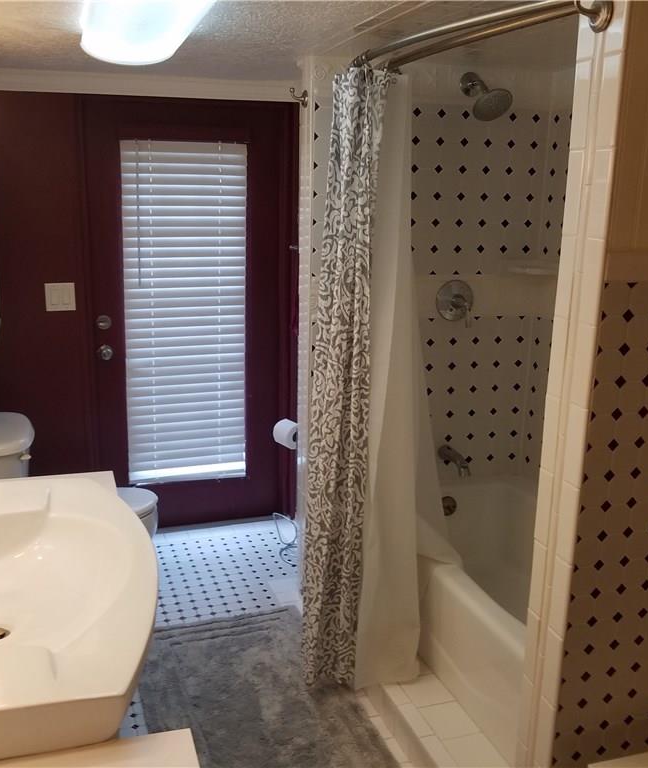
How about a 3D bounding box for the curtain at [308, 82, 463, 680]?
[{"bbox_3d":[0.131,0.073,2.372,0.380,1.920,0.370,-4,14,-19],"label":"curtain"}]

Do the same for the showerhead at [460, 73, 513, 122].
[{"bbox_3d":[0.579,-1.050,2.802,0.130,0.185,0.200,-4,14,-19],"label":"showerhead"}]

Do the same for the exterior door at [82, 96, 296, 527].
[{"bbox_3d":[-0.620,-0.273,3.674,0.940,2.030,0.060,-4,14,-19],"label":"exterior door"}]

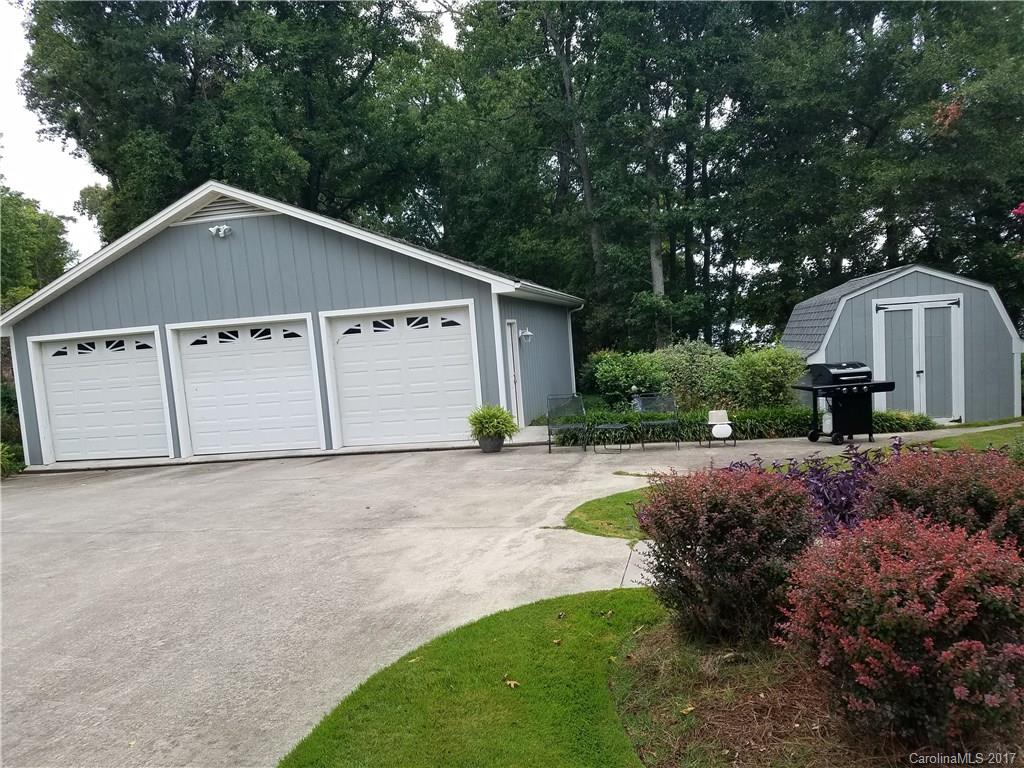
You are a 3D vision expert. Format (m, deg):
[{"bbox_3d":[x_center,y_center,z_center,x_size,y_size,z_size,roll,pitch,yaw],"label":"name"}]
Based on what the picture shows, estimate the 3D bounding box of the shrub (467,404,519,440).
[{"bbox_3d":[-0.322,0.662,13.050,0.860,0.600,0.860,-5,5,-2],"label":"shrub"}]

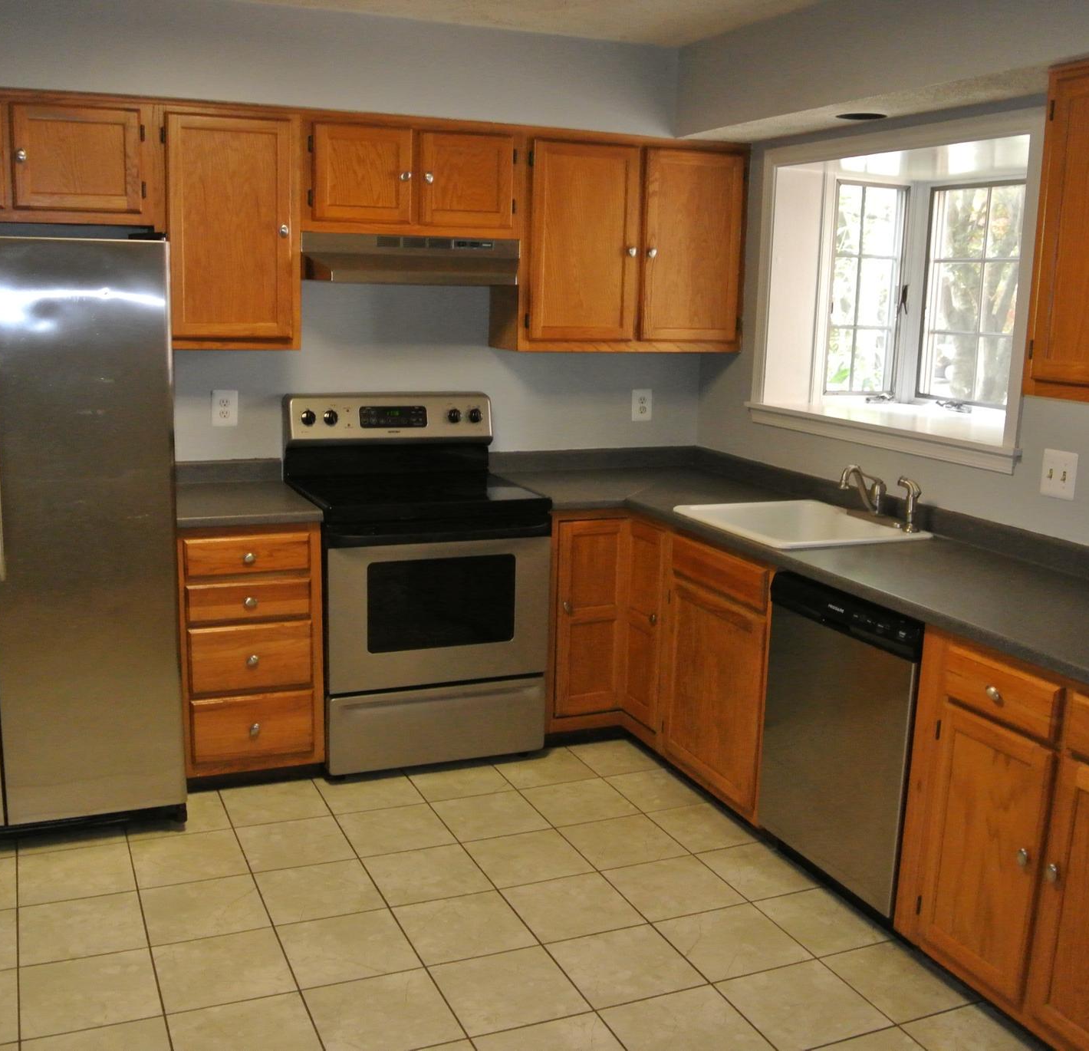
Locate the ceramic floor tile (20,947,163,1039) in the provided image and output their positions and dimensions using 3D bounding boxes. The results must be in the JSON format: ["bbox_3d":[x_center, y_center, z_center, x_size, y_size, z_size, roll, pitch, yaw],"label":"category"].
[{"bbox_3d":[-1.030,1.058,2.661,0.301,0.010,0.301,-3,12,-23],"label":"ceramic floor tile"}]

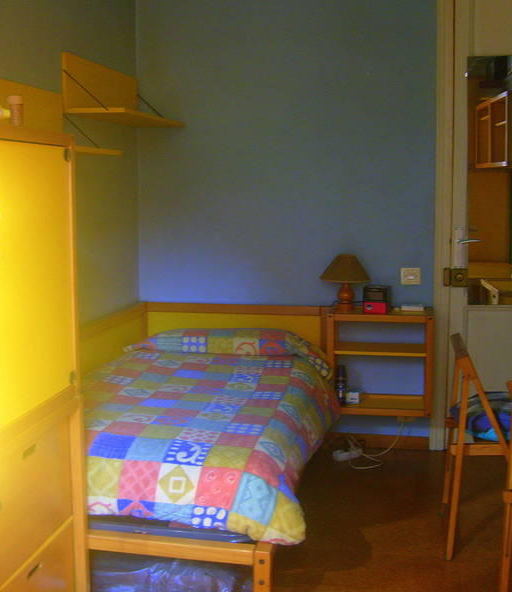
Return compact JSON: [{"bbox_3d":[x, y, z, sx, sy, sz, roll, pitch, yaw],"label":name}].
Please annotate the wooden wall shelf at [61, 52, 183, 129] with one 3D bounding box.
[{"bbox_3d":[-0.587,-0.932,3.726,0.261,0.267,0.884,1,8,11],"label":"wooden wall shelf"}]

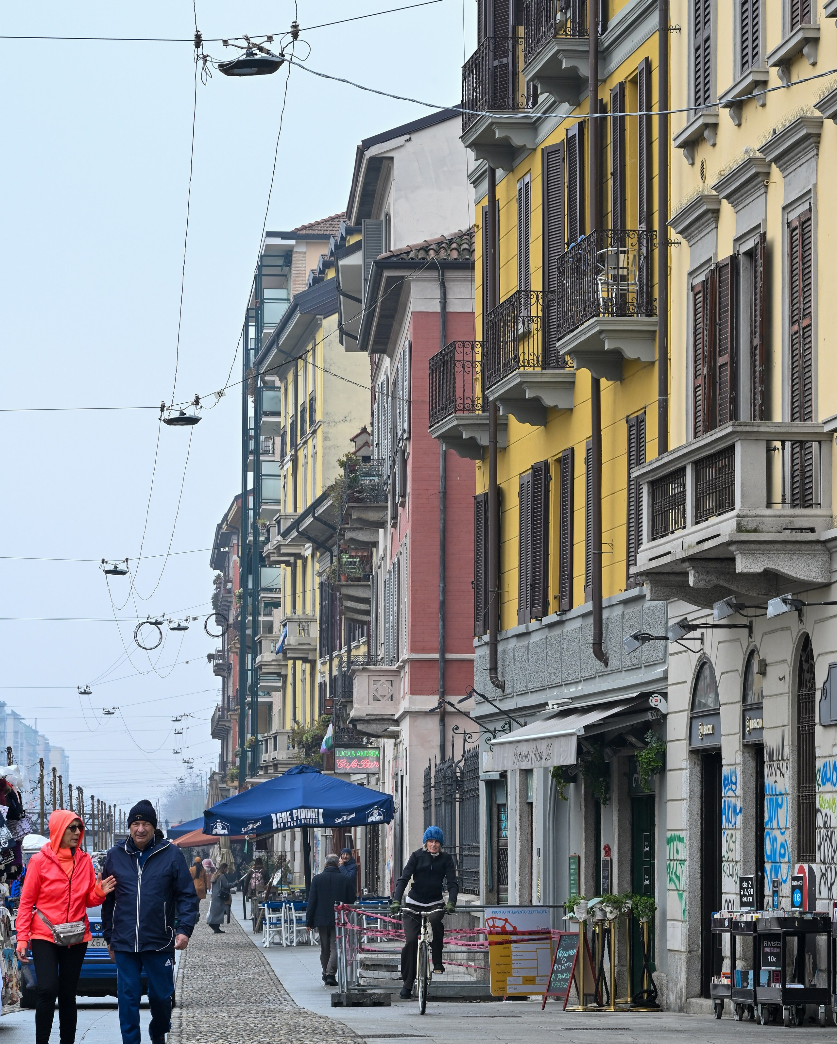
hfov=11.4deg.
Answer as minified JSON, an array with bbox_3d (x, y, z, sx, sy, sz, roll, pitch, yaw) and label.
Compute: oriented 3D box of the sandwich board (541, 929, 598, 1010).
[{"bbox_3d":[1.562,4.581,42.732,0.450,0.810,0.500,2,-5,-28],"label":"sandwich board"}]

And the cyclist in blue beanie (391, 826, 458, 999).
[{"bbox_3d":[0.057,3.774,40.400,0.640,1.660,0.850,0,-5,-2],"label":"cyclist in blue beanie"}]

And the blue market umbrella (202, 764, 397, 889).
[{"bbox_3d":[-2.237,6.336,79.500,3.500,3.420,3.500,0,-5,-1],"label":"blue market umbrella"}]

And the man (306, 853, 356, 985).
[{"bbox_3d":[-1.158,5.275,55.500,0.630,1.750,0.450,0,-5,-1],"label":"man"}]

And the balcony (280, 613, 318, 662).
[{"bbox_3d":[-3.770,3.688,131.350,0.980,1.500,2.700,0,-5,-6],"label":"balcony"}]

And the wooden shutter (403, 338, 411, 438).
[{"bbox_3d":[-0.219,-2.522,79.700,0.060,1.860,0.600,0,-5,-5],"label":"wooden shutter"}]

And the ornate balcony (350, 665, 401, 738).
[{"bbox_3d":[-0.904,3.753,85.900,1.000,1.450,3.100,0,-5,-2],"label":"ornate balcony"}]

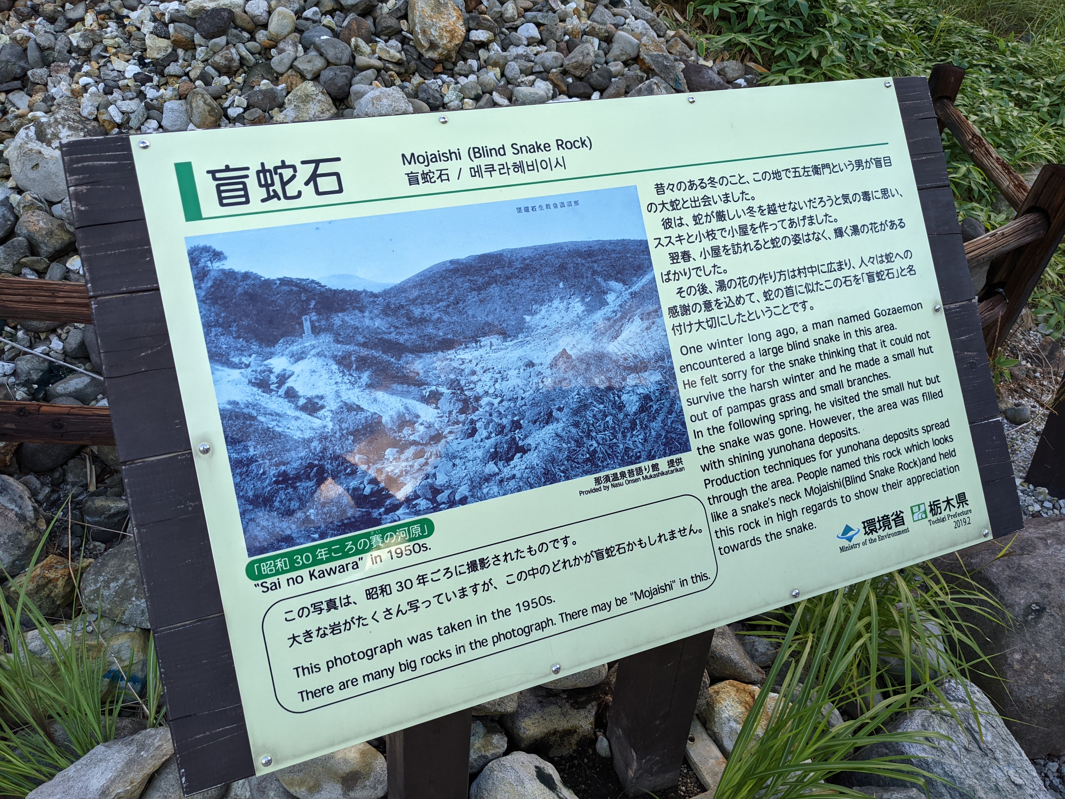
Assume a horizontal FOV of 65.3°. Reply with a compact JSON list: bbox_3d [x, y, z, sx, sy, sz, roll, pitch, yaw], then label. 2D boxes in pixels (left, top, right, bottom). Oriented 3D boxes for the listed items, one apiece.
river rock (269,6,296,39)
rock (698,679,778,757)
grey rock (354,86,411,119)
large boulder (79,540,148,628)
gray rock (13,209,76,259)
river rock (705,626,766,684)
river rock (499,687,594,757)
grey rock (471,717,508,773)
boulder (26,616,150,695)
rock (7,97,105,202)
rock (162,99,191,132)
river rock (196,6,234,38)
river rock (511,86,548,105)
[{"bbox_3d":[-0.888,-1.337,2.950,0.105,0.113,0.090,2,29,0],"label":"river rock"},{"bbox_3d":[0.421,0.647,1.690,0.170,0.125,0.150,17,35,19],"label":"rock"},{"bbox_3d":[-0.615,-1.214,3.400,0.240,0.150,0.180,-3,34,-9],"label":"grey rock"},{"bbox_3d":[-0.918,0.412,1.850,0.200,0.170,0.190,-17,38,-28],"label":"large boulder"},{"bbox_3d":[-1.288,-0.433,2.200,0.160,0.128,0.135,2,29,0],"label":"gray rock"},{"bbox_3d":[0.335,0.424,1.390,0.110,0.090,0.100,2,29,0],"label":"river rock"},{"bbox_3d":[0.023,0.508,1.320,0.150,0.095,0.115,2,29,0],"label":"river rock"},{"bbox_3d":[-0.093,0.677,1.620,0.100,0.090,0.090,2,33,-3],"label":"grey rock"},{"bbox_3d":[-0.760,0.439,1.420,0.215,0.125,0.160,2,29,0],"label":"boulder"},{"bbox_3d":[-1.786,-0.936,3.120,0.380,0.360,0.360,-15,37,-26],"label":"rock"},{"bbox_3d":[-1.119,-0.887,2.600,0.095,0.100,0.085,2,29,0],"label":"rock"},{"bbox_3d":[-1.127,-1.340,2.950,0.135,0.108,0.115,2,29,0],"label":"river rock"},{"bbox_3d":[-0.012,-1.270,3.480,0.155,0.085,0.120,3,33,-1],"label":"river rock"}]

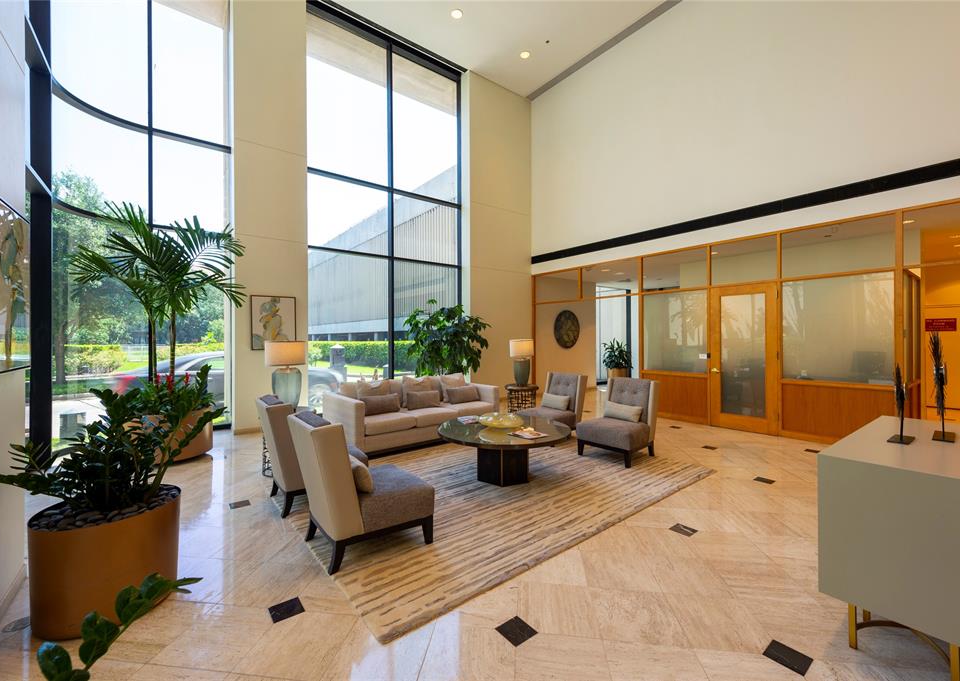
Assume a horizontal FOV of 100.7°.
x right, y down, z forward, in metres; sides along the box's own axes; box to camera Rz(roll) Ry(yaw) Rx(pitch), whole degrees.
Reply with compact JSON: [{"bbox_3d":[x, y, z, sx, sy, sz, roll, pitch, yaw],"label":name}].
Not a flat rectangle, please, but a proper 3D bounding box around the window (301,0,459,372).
[{"bbox_3d":[-1.778,-2.281,7.957,3.422,7.370,0.120,0,0,-38],"label":"window"}]

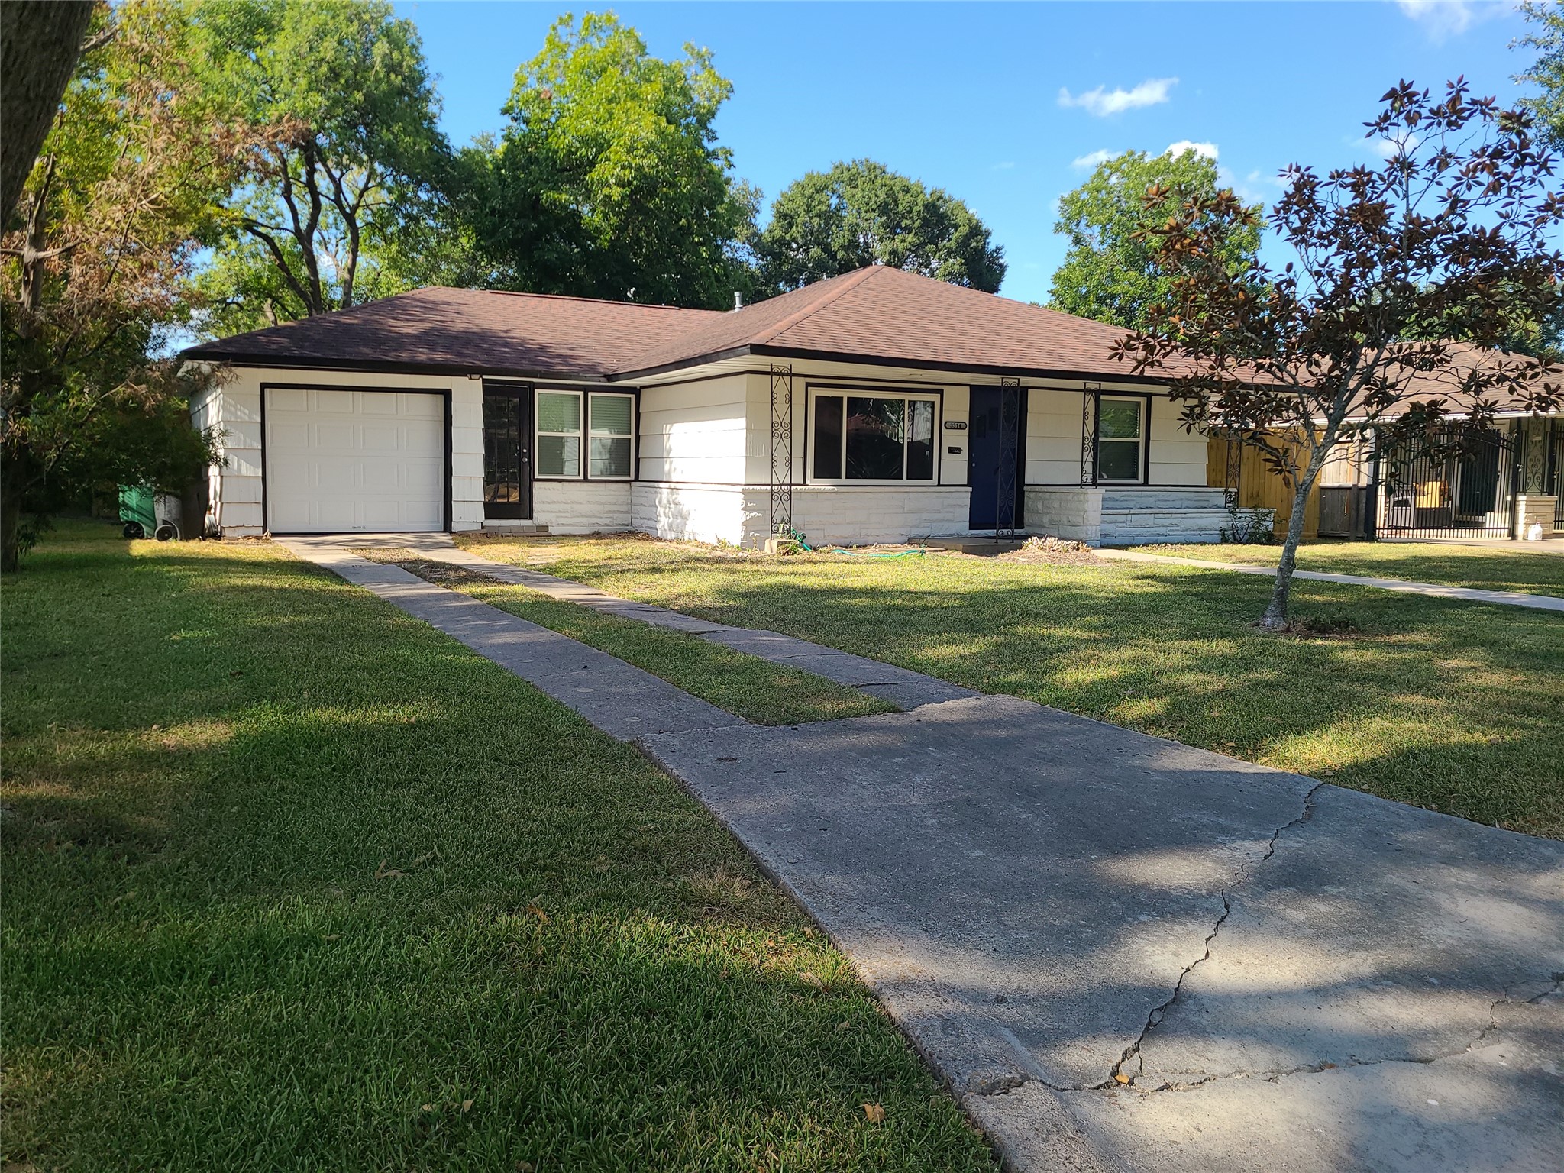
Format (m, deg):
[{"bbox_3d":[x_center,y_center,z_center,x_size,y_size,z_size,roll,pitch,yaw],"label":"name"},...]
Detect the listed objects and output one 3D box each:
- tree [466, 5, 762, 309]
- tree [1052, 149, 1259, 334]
[{"bbox_3d":[-4.147,-7.931,29.074,7.300,12.082,7.300,0,6,-8],"label":"tree"},{"bbox_3d":[11.225,-7.497,34.719,6.800,10.626,6.800,3,6,17],"label":"tree"}]

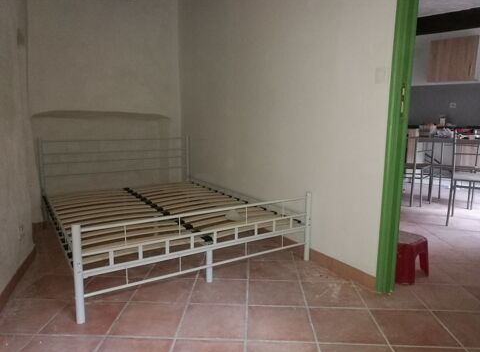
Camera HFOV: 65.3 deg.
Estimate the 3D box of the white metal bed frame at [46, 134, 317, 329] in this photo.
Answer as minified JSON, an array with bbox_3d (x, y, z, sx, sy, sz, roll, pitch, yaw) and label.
[{"bbox_3d":[-0.651,0.131,2.888,1.458,0.764,1.935,-5,11,-31],"label":"white metal bed frame"}]

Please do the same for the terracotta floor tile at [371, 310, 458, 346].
[{"bbox_3d":[0.810,0.716,1.765,0.305,0.010,0.303,1,9,2],"label":"terracotta floor tile"}]

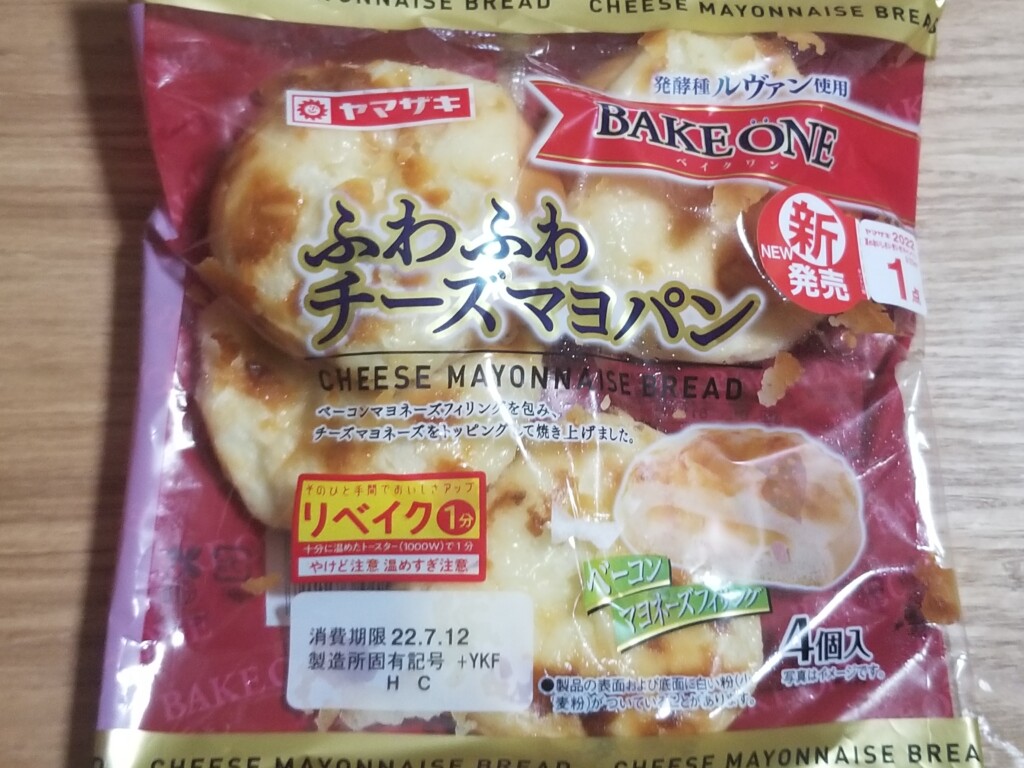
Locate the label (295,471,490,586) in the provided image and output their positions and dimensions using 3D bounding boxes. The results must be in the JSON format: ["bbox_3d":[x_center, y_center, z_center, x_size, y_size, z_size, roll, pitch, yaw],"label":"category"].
[{"bbox_3d":[-0.031,0.036,0.196,0.049,0.003,0.027,1,84,2],"label":"label"}]

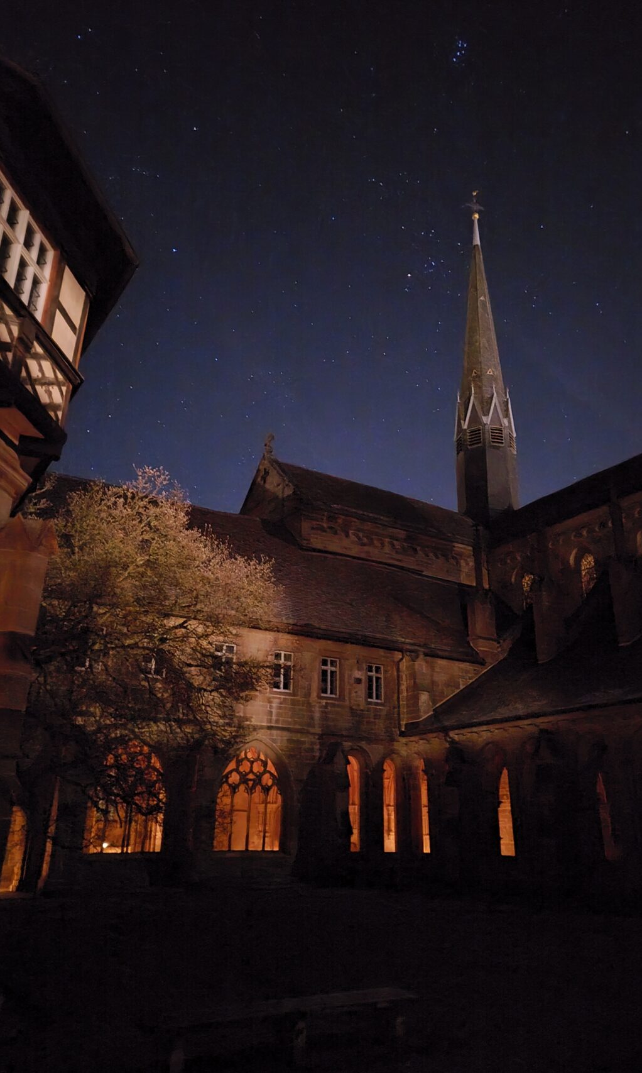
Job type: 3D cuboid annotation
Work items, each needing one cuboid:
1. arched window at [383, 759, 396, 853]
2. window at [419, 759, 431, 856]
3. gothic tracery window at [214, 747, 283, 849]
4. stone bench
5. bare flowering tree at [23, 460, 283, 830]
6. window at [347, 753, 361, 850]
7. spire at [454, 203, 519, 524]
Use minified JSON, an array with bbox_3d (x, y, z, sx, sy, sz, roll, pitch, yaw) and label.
[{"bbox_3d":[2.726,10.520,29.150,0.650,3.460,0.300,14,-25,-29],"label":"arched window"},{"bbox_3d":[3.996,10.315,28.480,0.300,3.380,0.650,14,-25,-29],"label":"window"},{"bbox_3d":[-2.483,9.203,26.196,2.580,3.490,0.350,14,-25,-29],"label":"gothic tracery window"},{"bbox_3d":[-0.258,4.024,6.017,2.320,0.400,0.460,14,-25,-29],"label":"stone bench"},{"bbox_3d":[-3.557,2.862,15.431,5.760,9.300,6.000,14,-25,-29],"label":"bare flowering tree"},{"bbox_3d":[1.228,10.139,28.301,0.650,3.470,0.300,14,-25,-29],"label":"window"},{"bbox_3d":[12.322,-14.098,56.680,4.180,29.260,4.180,14,-25,-29],"label":"spire"}]

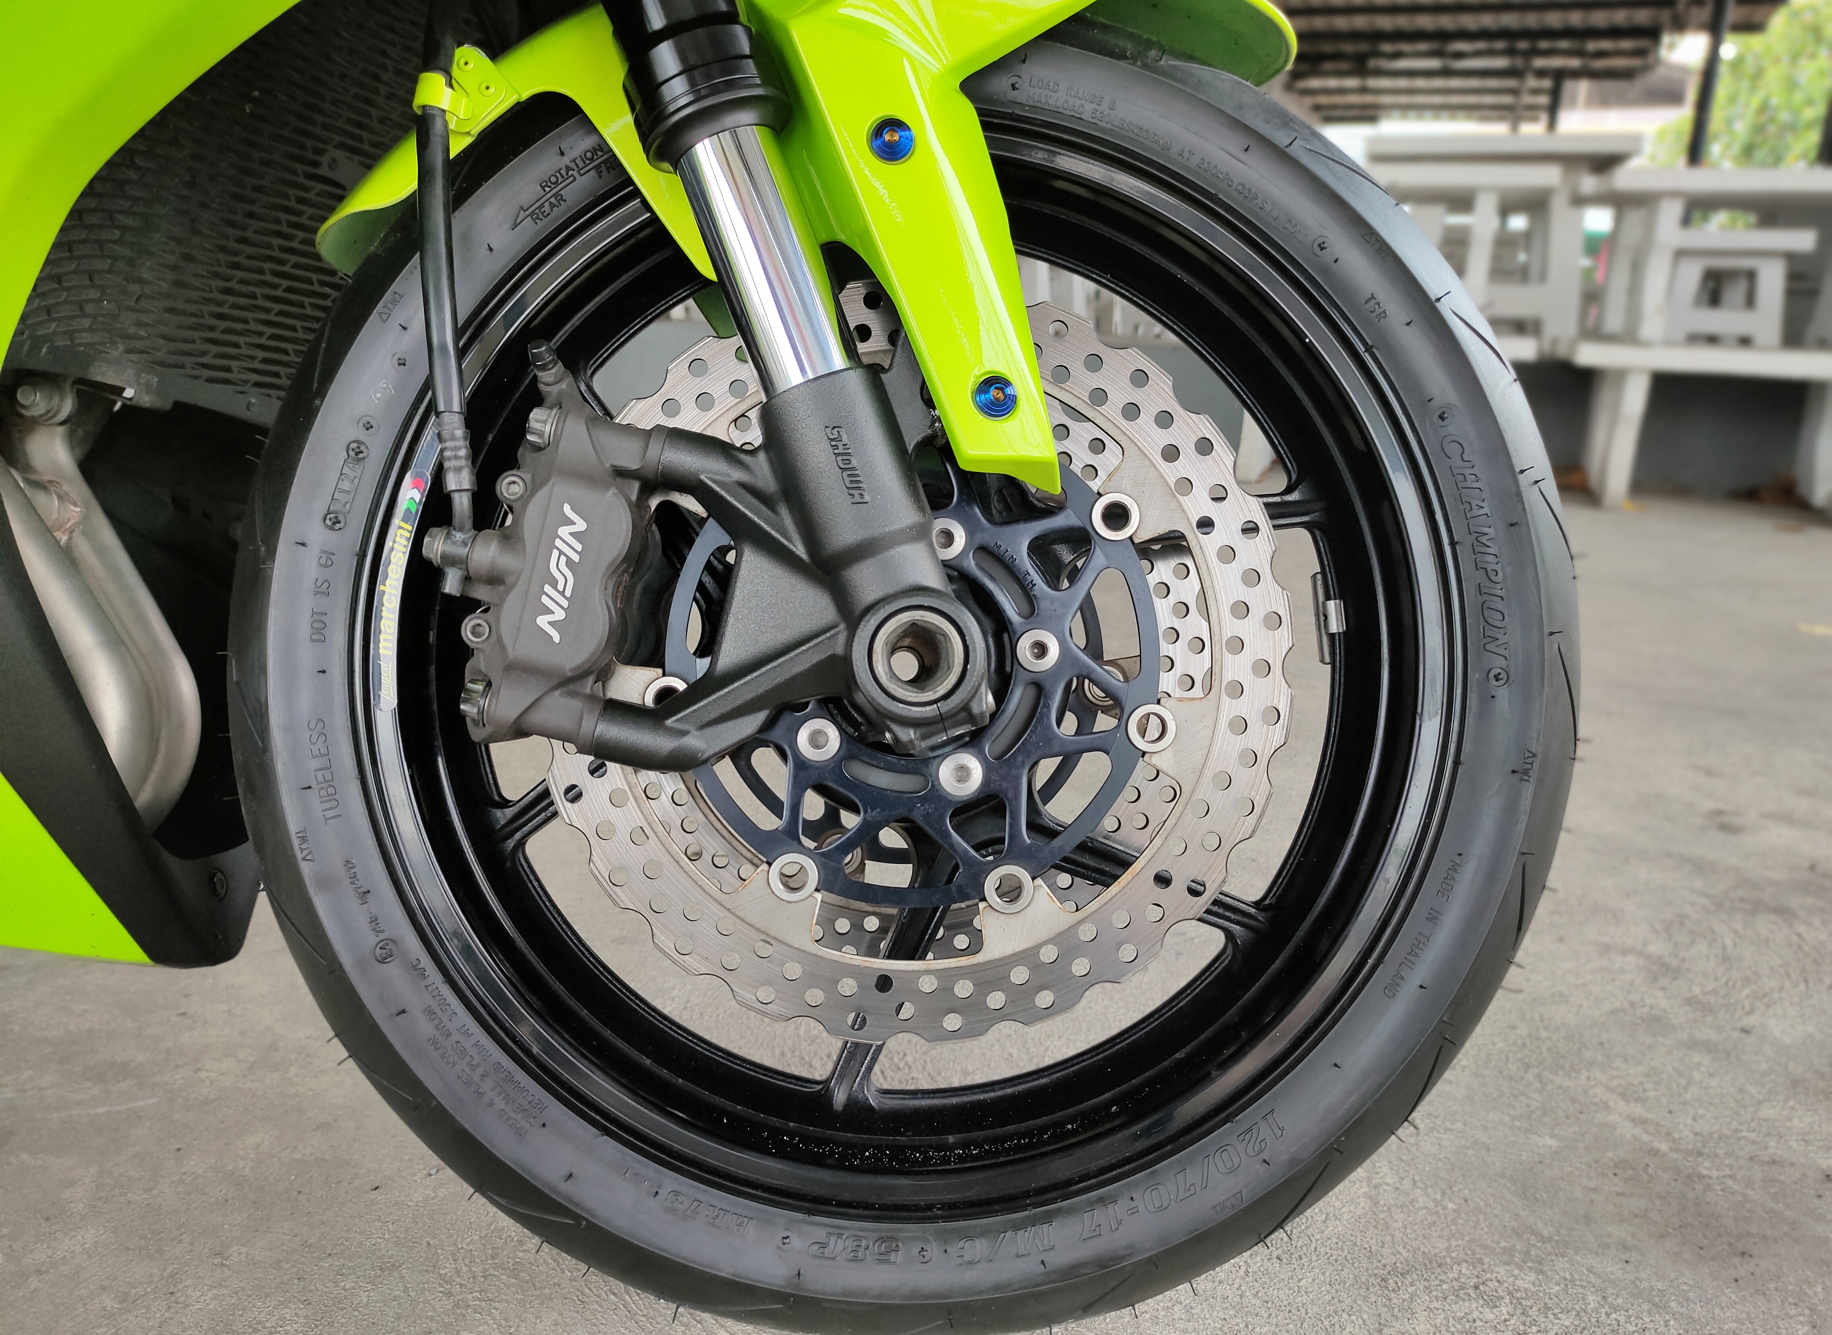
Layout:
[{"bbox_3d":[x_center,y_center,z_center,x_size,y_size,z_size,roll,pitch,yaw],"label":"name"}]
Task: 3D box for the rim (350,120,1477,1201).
[{"bbox_3d":[-0.002,-0.003,0.758,0.463,0.463,0.106,4,-1,-2],"label":"rim"}]

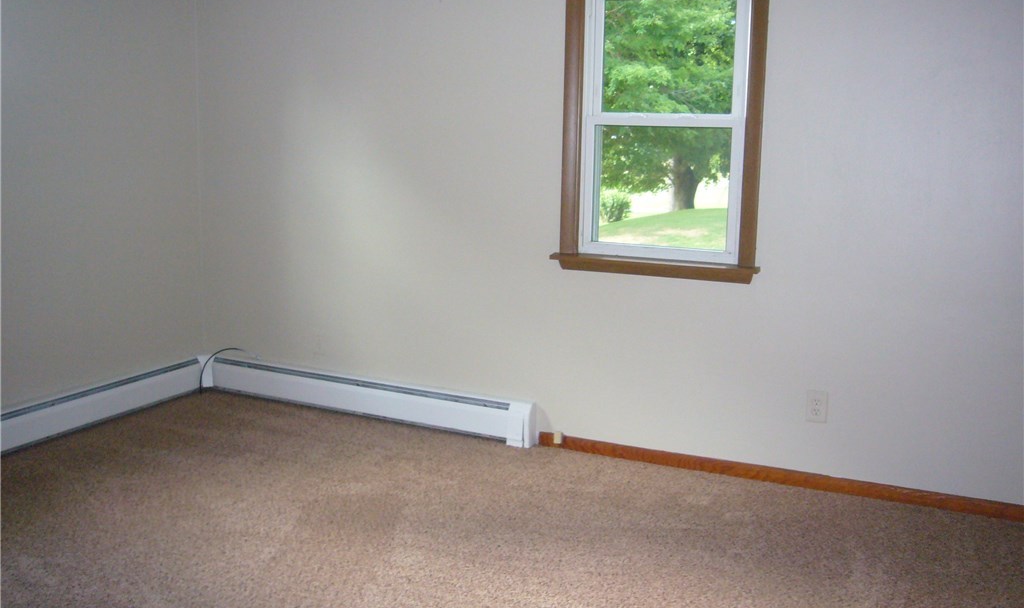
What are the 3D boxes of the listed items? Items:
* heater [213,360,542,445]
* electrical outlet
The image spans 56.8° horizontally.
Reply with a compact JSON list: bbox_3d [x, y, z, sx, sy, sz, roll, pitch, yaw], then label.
[{"bbox_3d":[-0.744,0.463,4.651,1.853,0.203,0.068,6,11,24],"label":"heater"},{"bbox_3d":[1.206,0.410,3.749,0.078,0.123,0.010,6,11,24],"label":"electrical outlet"}]

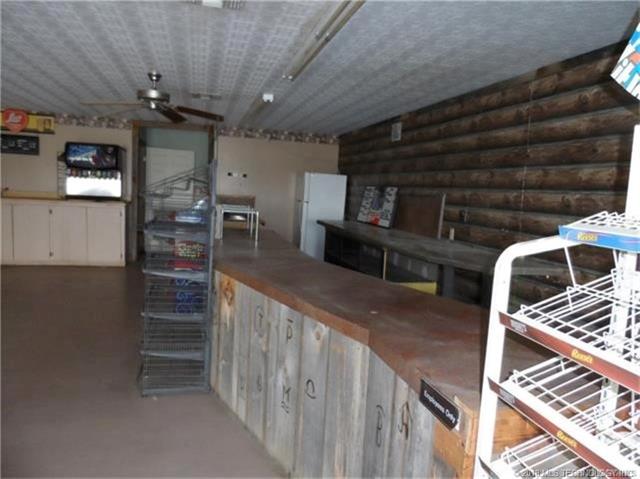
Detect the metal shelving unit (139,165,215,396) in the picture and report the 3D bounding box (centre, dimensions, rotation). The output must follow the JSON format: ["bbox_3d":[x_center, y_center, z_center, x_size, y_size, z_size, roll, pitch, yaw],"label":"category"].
[{"bbox_3d":[-1.034,0.224,3.301,0.460,1.564,0.800,1,7,-15],"label":"metal shelving unit"}]

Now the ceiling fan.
[{"bbox_3d":[-1.565,-1.405,4.186,1.360,0.350,1.360,1,7,-15],"label":"ceiling fan"}]

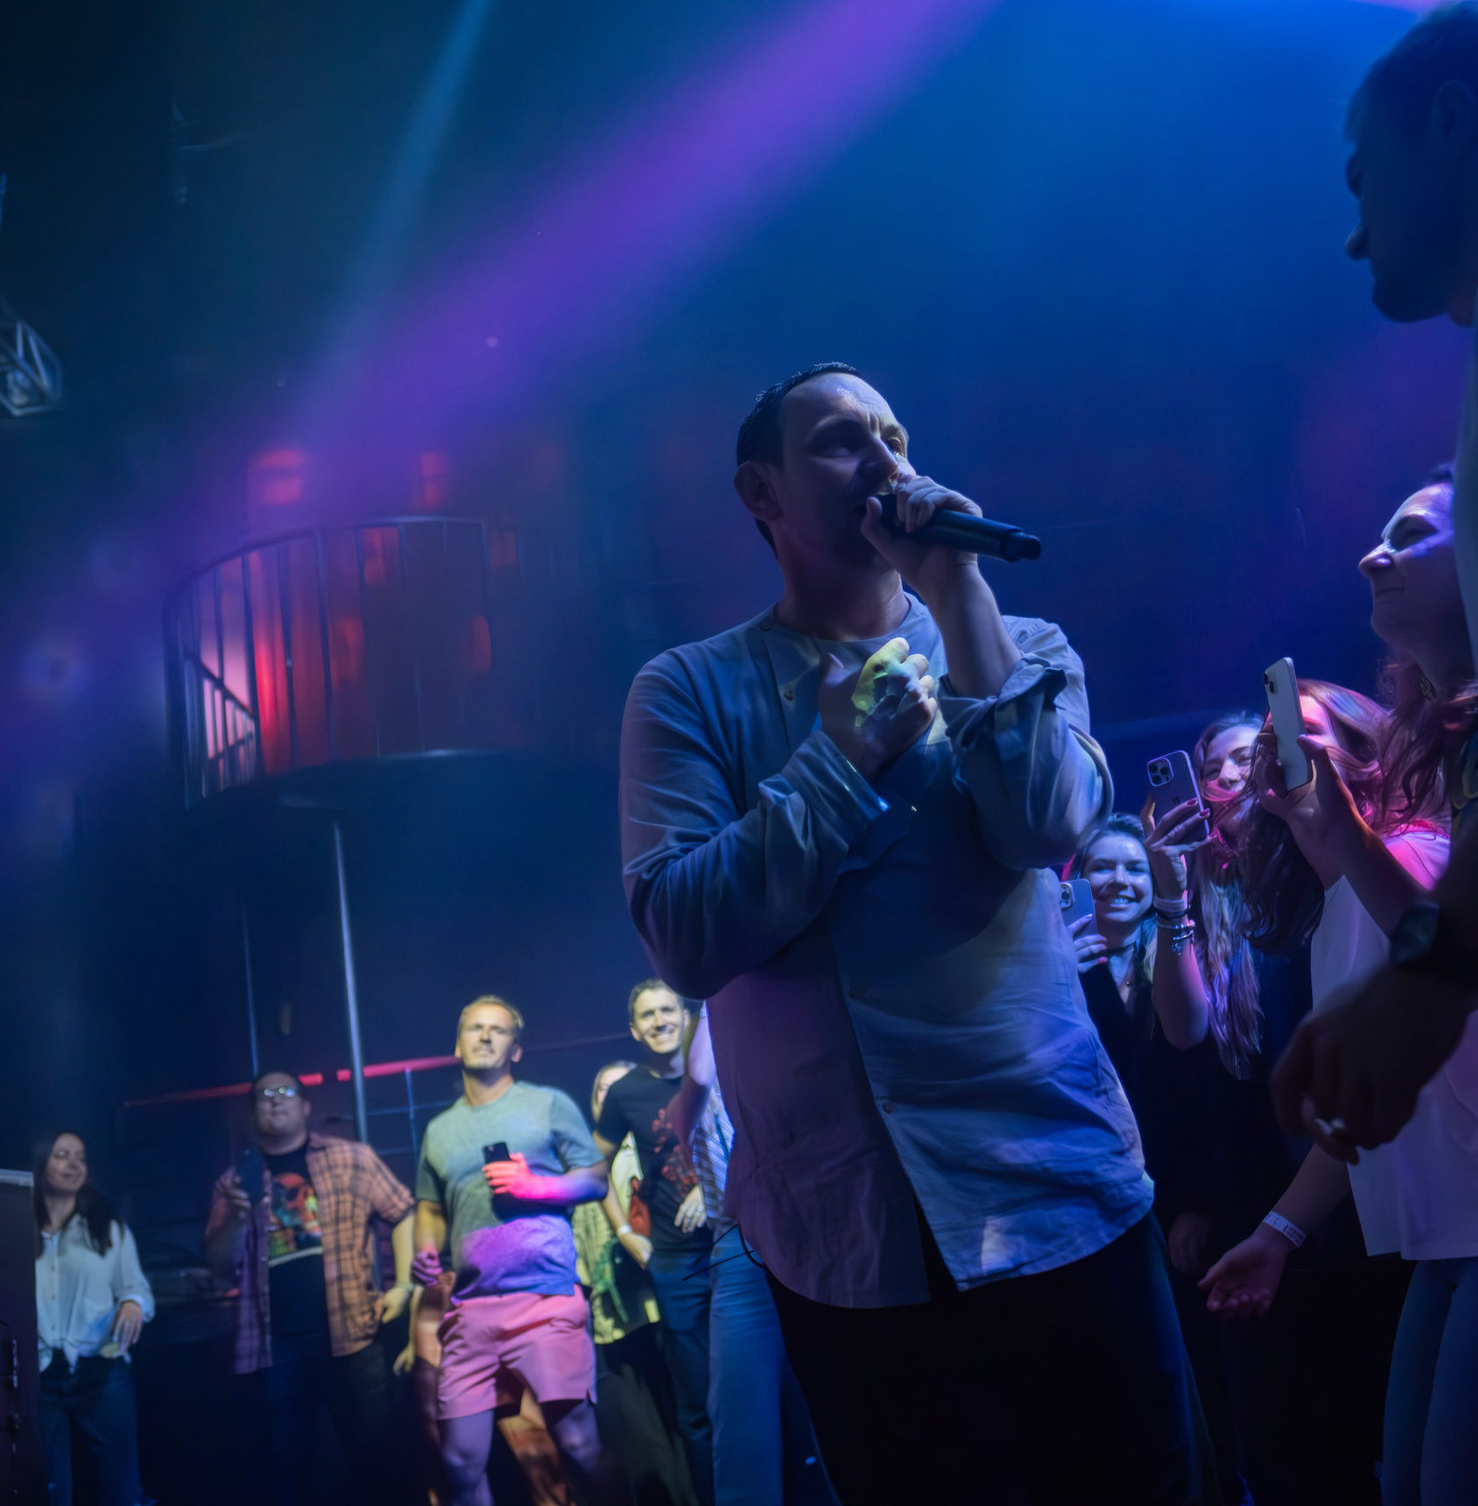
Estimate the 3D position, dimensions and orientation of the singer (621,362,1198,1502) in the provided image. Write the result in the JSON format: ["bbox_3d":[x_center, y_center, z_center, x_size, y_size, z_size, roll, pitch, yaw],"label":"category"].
[{"bbox_3d":[0.189,0.408,1.346,0.540,1.780,0.460,-9,-17,1],"label":"singer"}]

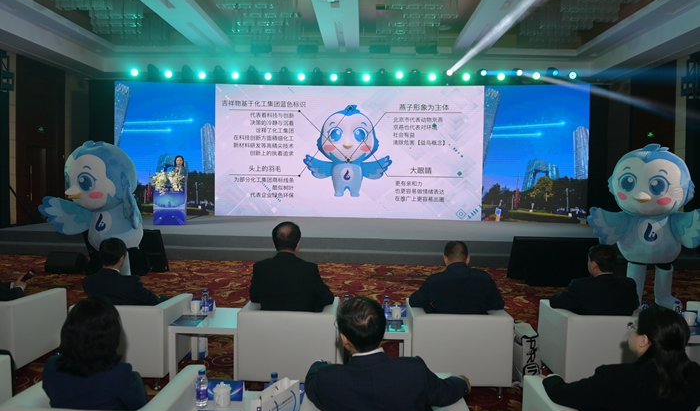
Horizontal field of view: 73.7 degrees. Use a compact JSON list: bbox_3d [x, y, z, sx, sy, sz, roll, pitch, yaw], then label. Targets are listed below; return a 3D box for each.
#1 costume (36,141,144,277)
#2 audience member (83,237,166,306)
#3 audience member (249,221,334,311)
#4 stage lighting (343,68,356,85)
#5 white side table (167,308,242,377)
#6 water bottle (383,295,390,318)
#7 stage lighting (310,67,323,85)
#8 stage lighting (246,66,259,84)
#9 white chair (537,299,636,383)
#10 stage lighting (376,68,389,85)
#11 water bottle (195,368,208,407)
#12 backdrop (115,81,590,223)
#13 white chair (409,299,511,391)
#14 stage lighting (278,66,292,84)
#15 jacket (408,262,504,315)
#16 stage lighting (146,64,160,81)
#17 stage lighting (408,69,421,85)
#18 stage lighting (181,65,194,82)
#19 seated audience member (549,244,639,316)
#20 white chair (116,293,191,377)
[{"bbox_3d":[-3.790,0.128,6.950,1.420,2.150,1.050,1,3,9],"label":"costume"},{"bbox_3d":[-1.860,0.811,3.970,0.660,1.140,0.850,1,3,12],"label":"audience member"},{"bbox_3d":[-0.484,0.767,3.930,0.660,1.270,0.850,1,3,2],"label":"audience member"},{"bbox_3d":[-0.015,-3.911,14.197,0.360,0.550,0.360,1,3,2],"label":"stage lighting"},{"bbox_3d":[-1.087,1.126,3.763,0.518,0.457,0.534,1,3,3],"label":"white side table"},{"bbox_3d":[0.299,0.826,3.805,0.059,0.193,0.059,1,3,3],"label":"water bottle"},{"bbox_3d":[-1.006,-3.942,14.234,0.360,0.550,0.360,1,3,2],"label":"stage lighting"},{"bbox_3d":[-2.989,-4.008,14.307,0.360,0.550,0.360,1,3,2],"label":"stage lighting"},{"bbox_3d":[1.940,1.124,3.680,0.770,0.650,0.600,1,3,-3],"label":"white chair"},{"bbox_3d":[0.926,-3.676,13.300,0.360,0.460,0.360,1,3,0],"label":"stage lighting"},{"bbox_3d":[-0.732,0.901,2.300,0.061,0.190,0.061,1,3,0],"label":"water bottle"},{"bbox_3d":[0.015,-1.635,14.400,14.600,4.150,0.150,1,3,2],"label":"backdrop"},{"bbox_3d":[0.833,1.100,3.711,0.724,0.584,0.588,1,3,3],"label":"white chair"},{"bbox_3d":[-1.988,-3.968,14.271,0.360,0.550,0.360,1,3,2],"label":"stage lighting"},{"bbox_3d":[0.858,0.749,3.760,0.740,0.600,0.420,1,3,0],"label":"jacket"},{"bbox_3d":[-6.088,-4.081,14.424,0.360,0.550,0.360,1,3,2],"label":"stage lighting"},{"bbox_3d":[1.967,-3.854,14.124,0.360,0.550,0.360,1,3,2],"label":"stage lighting"},{"bbox_3d":[-4.631,-3.762,13.300,0.400,0.500,0.380,1,3,0],"label":"stage lighting"},{"bbox_3d":[1.933,0.846,4.000,0.650,1.105,0.880,1,3,-5],"label":"seated audience member"},{"bbox_3d":[-1.727,1.050,3.771,0.724,0.584,0.588,1,3,3],"label":"white chair"}]

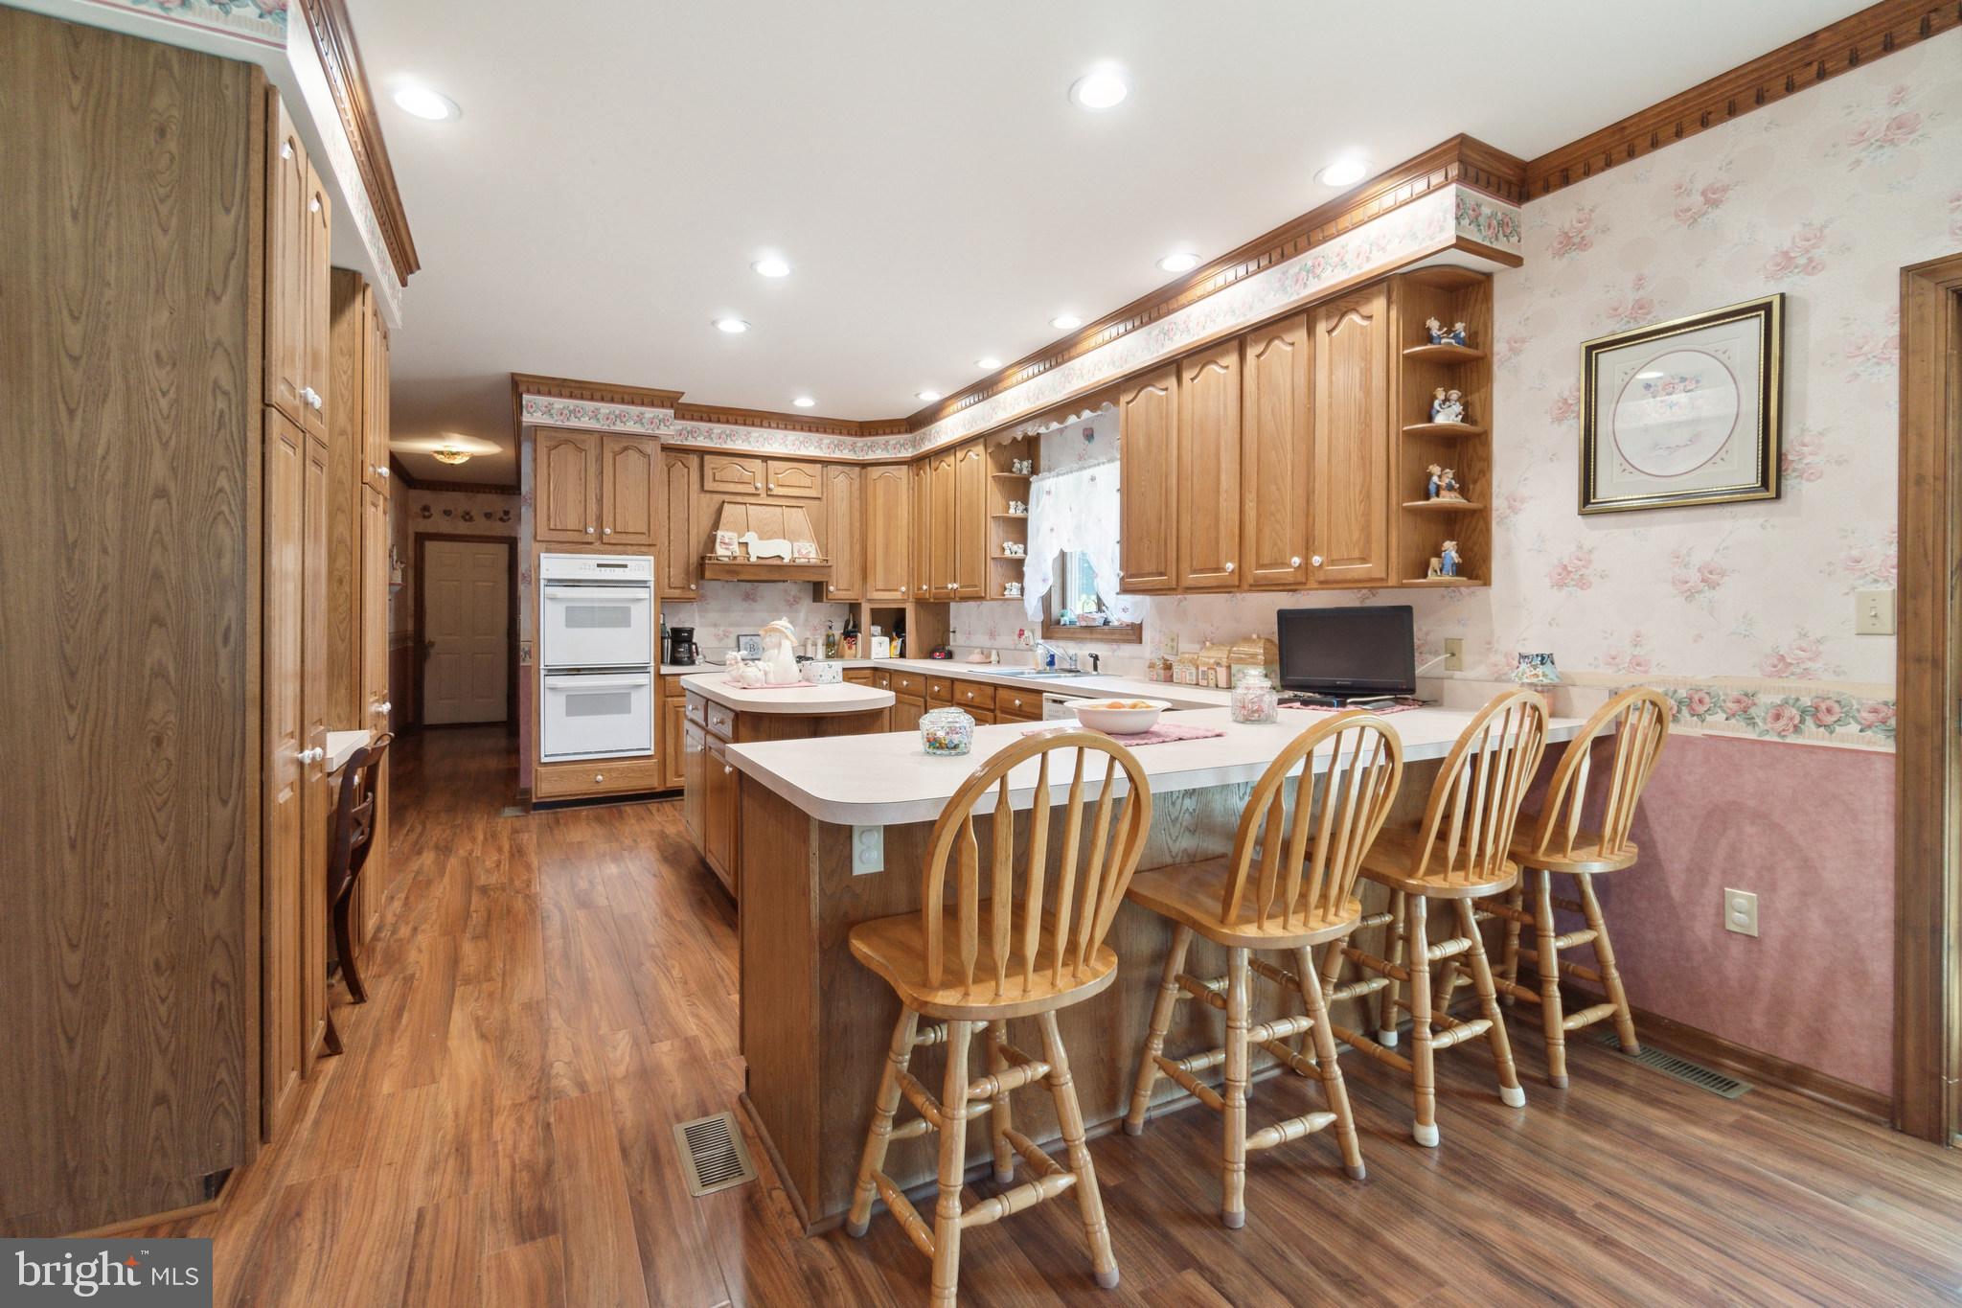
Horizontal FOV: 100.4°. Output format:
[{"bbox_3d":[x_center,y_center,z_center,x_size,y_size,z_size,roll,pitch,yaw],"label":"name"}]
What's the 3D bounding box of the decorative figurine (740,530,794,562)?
[{"bbox_3d":[-1.541,-0.758,5.853,0.375,0.210,0.030,-1,2,-29],"label":"decorative figurine"}]

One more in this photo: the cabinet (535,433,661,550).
[{"bbox_3d":[-2.565,-1.063,5.439,0.725,0.720,0.500,-1,2,-30],"label":"cabinet"}]

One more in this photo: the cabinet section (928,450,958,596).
[{"bbox_3d":[-0.154,-0.926,6.031,0.310,1.070,0.410,-1,2,-30],"label":"cabinet section"}]

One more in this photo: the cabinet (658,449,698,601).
[{"bbox_3d":[-2.173,-0.904,5.779,0.300,1.045,0.340,-1,2,-29],"label":"cabinet"}]

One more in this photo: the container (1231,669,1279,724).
[{"bbox_3d":[0.831,0.126,2.498,0.135,0.147,0.135,-1,2,-29],"label":"container"}]

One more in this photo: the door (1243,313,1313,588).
[{"bbox_3d":[1.194,-0.794,3.267,0.027,1.035,0.305,-1,2,-30],"label":"door"}]

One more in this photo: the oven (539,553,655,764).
[{"bbox_3d":[-2.575,0.011,5.462,0.658,1.305,0.580,-1,2,-30],"label":"oven"}]

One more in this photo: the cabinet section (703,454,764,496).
[{"bbox_3d":[-1.927,-1.355,6.277,0.450,0.280,0.310,-1,2,-30],"label":"cabinet section"}]

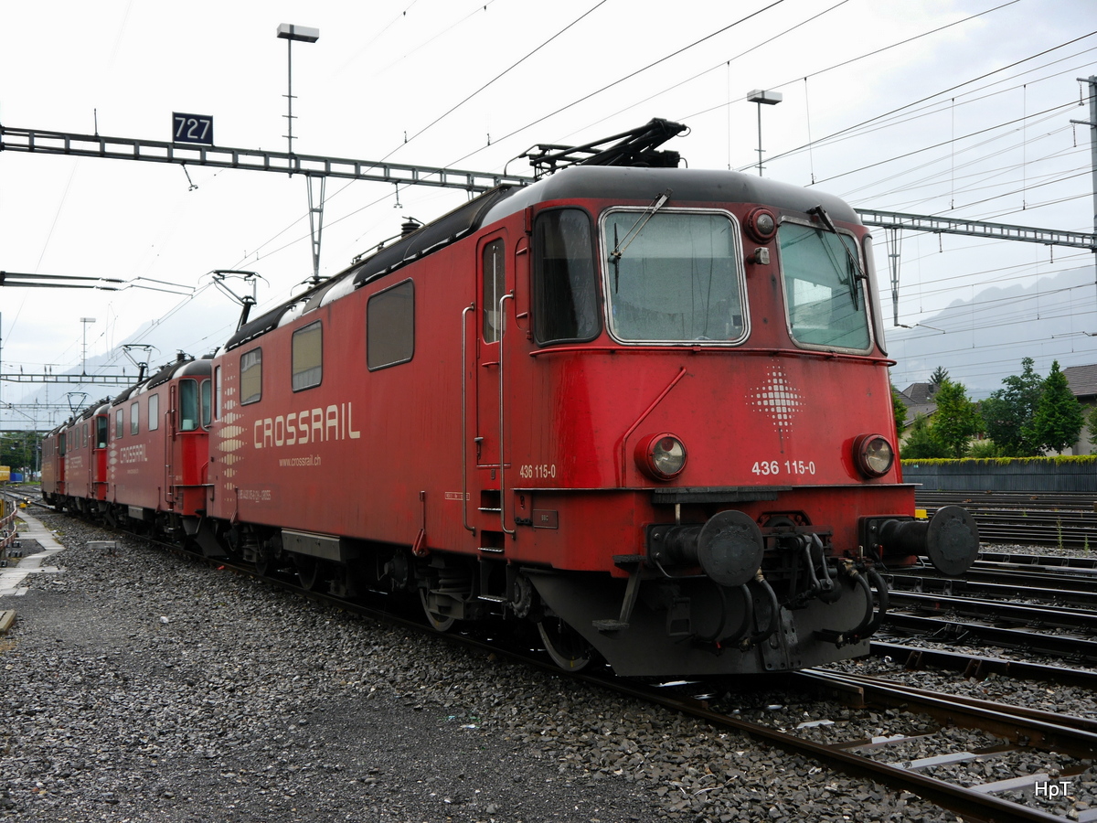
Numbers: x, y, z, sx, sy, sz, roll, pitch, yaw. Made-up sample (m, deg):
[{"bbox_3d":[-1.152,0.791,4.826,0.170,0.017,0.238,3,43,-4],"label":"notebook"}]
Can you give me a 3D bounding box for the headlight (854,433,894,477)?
[{"bbox_3d":[2.314,0.328,9.092,0.290,0.300,0.190,1,-3,-25],"label":"headlight"}]

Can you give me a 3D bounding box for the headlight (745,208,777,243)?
[{"bbox_3d":[1.484,-1.289,8.848,0.250,0.250,0.150,1,-3,-25],"label":"headlight"}]

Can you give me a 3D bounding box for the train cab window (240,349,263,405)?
[{"bbox_3d":[-3.980,-0.453,16.965,0.060,0.710,1.347,1,-3,-25],"label":"train cab window"}]

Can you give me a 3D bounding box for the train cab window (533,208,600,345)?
[{"bbox_3d":[0.110,-0.919,8.666,0.480,0.930,0.110,-1,-10,28],"label":"train cab window"}]

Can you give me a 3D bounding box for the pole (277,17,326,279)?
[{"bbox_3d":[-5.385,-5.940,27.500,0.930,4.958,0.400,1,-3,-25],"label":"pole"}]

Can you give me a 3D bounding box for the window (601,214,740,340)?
[{"bbox_3d":[0.865,-0.924,8.680,1.000,0.970,0.080,0,-12,-9],"label":"window"}]

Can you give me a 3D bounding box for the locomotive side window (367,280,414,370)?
[{"bbox_3d":[-1.456,-0.760,11.614,0.060,0.710,1.389,1,-3,-25],"label":"locomotive side window"}]

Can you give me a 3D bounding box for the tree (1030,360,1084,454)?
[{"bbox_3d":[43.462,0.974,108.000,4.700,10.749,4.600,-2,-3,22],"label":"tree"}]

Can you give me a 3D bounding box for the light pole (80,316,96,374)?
[{"bbox_3d":[-26.534,-3.725,73.000,0.820,3.343,0.400,1,-3,-25],"label":"light pole"}]

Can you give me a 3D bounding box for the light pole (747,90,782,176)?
[{"bbox_3d":[5.554,-6.792,32.700,0.830,2.995,0.400,1,-3,-25],"label":"light pole"}]

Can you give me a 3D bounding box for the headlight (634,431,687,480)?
[{"bbox_3d":[0.754,0.306,8.357,0.290,0.300,0.190,1,-3,-25],"label":"headlight"}]

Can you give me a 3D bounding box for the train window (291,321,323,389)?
[{"bbox_3d":[-2.730,-0.605,14.315,0.060,0.710,1.362,1,-3,-25],"label":"train window"}]

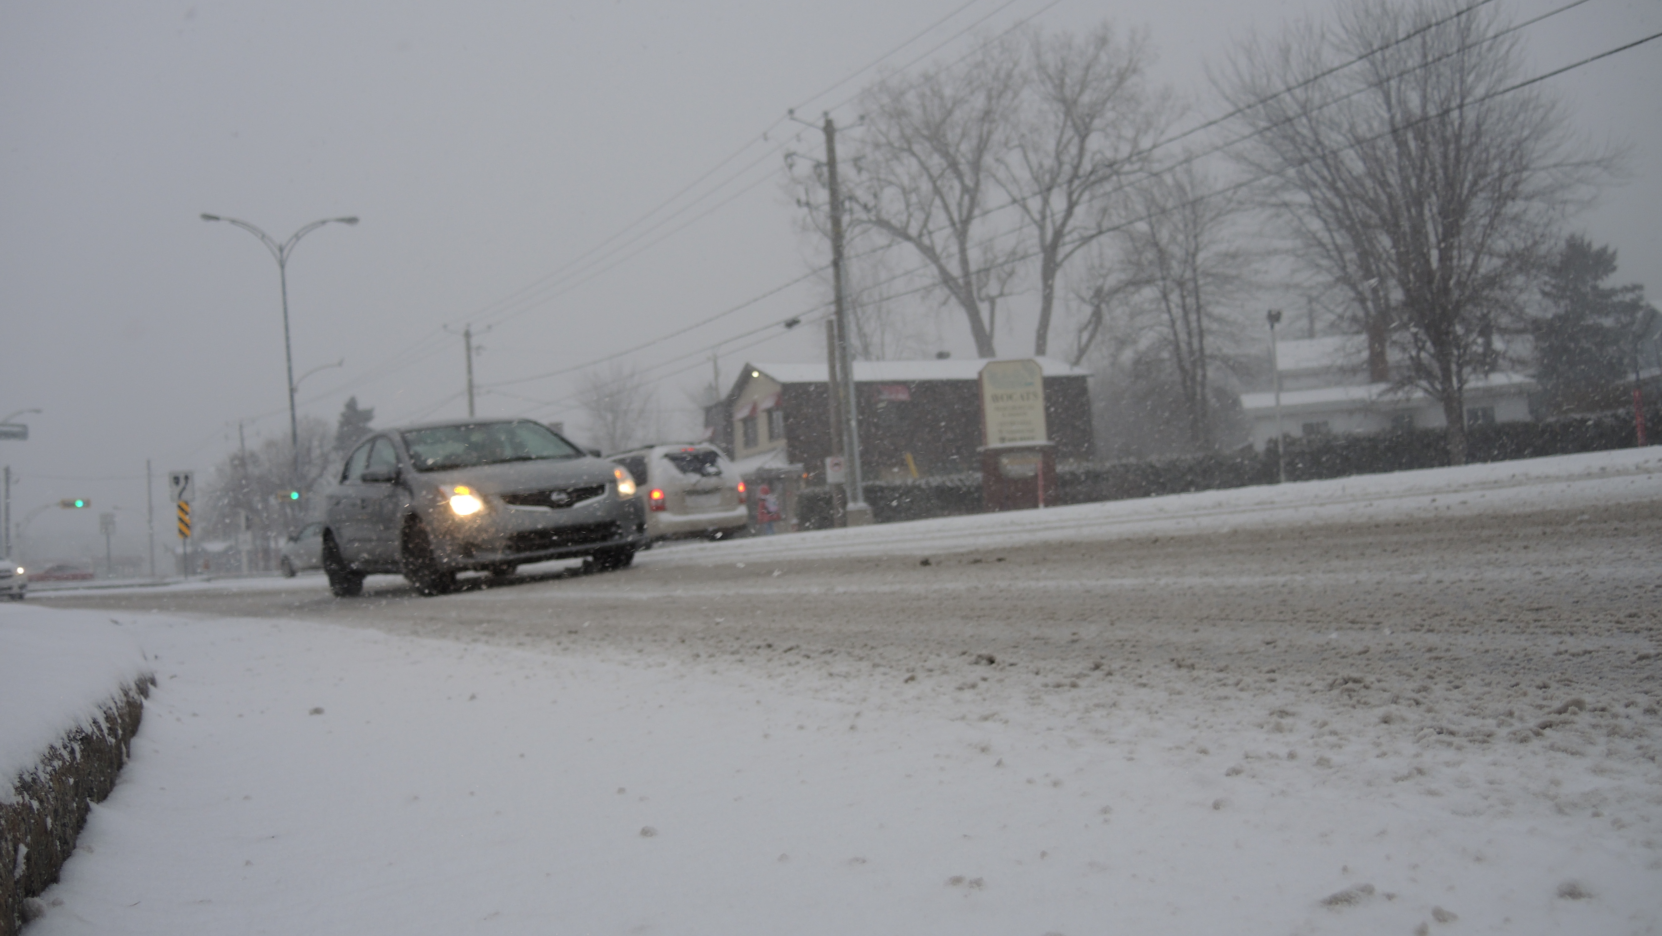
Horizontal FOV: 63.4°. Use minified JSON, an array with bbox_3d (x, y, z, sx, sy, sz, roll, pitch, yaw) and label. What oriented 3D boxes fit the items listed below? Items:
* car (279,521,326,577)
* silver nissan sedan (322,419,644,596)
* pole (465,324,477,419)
[{"bbox_3d":[-13.310,2.088,35.658,1.800,1.480,4.500,-4,-2,-33],"label":"car"},{"bbox_3d":[-3.307,0.325,12.165,1.820,1.500,4.550,-4,-2,-34],"label":"silver nissan sedan"},{"bbox_3d":[-18.689,-1.507,70.206,0.340,11.500,0.340,-3,-2,-34],"label":"pole"}]

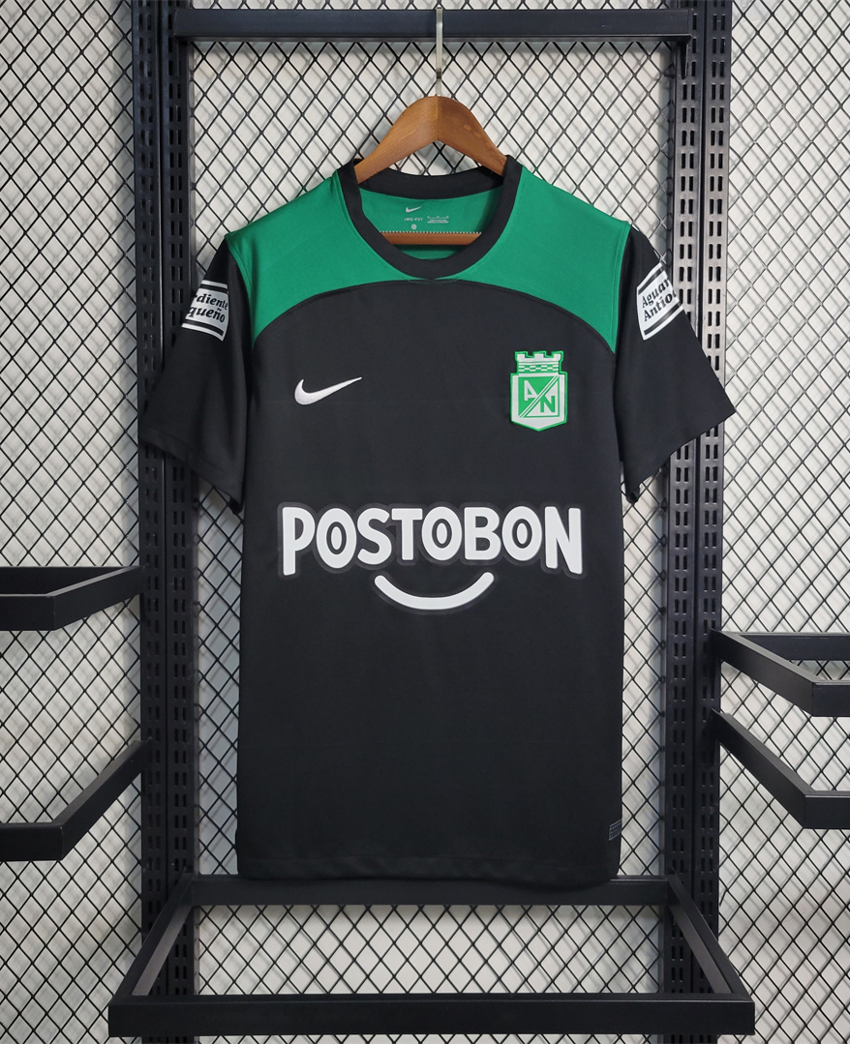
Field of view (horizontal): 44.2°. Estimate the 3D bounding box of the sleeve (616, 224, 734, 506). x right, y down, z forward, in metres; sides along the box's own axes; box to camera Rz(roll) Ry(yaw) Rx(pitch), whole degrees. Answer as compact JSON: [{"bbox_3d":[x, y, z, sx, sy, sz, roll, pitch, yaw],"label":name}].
[{"bbox_3d":[0.262,-0.165,1.100,0.128,0.288,0.075,0,2,1],"label":"sleeve"}]

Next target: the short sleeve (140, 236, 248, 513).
[{"bbox_3d":[-0.242,-0.154,1.100,0.116,0.285,0.075,0,2,1],"label":"short sleeve"}]

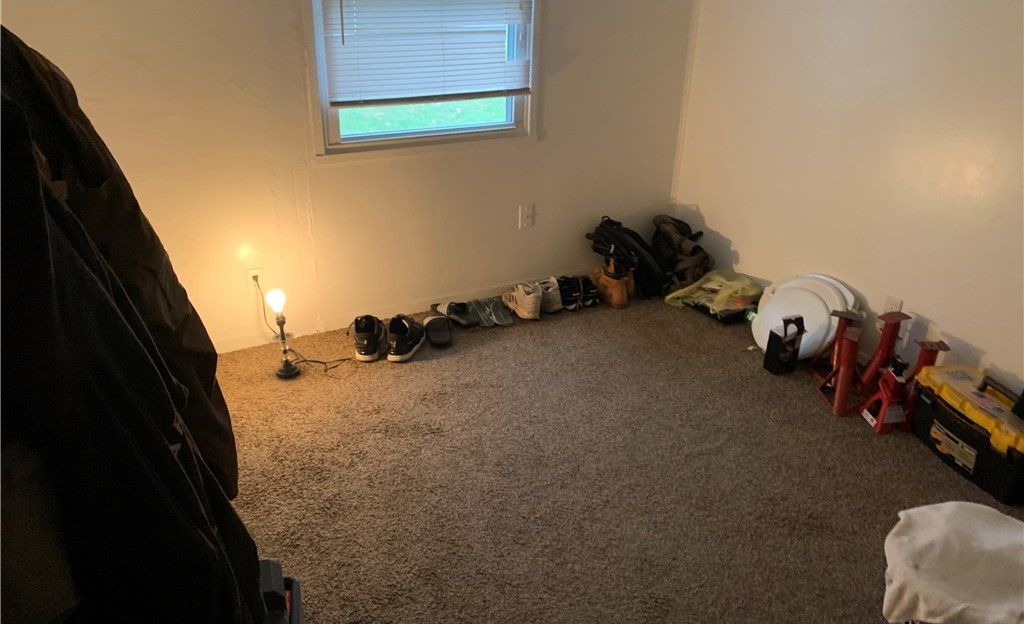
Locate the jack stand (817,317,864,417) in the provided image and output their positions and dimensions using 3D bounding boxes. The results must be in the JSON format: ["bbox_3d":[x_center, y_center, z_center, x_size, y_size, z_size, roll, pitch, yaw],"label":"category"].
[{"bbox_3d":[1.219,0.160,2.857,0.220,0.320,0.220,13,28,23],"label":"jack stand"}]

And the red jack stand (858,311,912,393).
[{"bbox_3d":[1.446,0.145,2.996,0.180,0.285,0.200,-18,31,-36],"label":"red jack stand"}]

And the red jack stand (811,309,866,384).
[{"bbox_3d":[1.279,0.127,3.023,0.200,0.285,0.180,9,26,16],"label":"red jack stand"}]

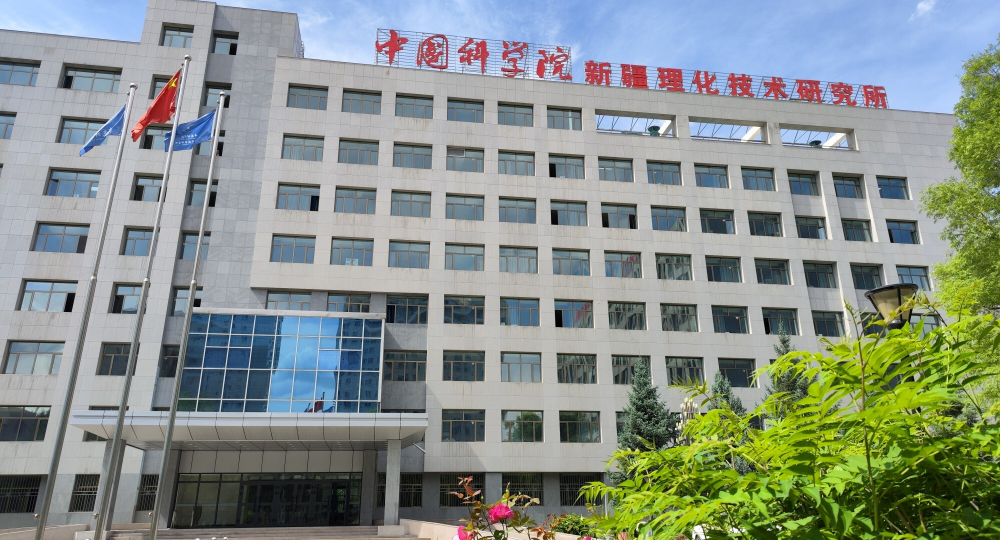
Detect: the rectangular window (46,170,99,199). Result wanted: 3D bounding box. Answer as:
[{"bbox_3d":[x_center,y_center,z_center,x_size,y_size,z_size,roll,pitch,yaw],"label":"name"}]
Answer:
[{"bbox_3d":[-26.459,-5.276,43.183,2.887,1.893,0.200,3,-21,-9],"label":"rectangular window"}]

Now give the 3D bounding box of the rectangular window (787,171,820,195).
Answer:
[{"bbox_3d":[22.753,-6.507,51.856,2.500,1.850,0.200,3,-20,-9],"label":"rectangular window"}]

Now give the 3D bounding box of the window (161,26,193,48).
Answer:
[{"bbox_3d":[-22.053,-15.862,47.611,2.050,1.870,0.200,3,-20,-9],"label":"window"}]

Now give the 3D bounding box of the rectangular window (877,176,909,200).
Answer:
[{"bbox_3d":[29.815,-6.127,52.887,2.515,1.806,0.200,3,-20,-9],"label":"rectangular window"}]

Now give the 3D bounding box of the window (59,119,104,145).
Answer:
[{"bbox_3d":[-27.219,-8.984,45.638,3.106,1.934,0.250,3,-20,-9],"label":"window"}]

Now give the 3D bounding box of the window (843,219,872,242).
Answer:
[{"bbox_3d":[26.381,-2.915,51.161,2.500,1.850,0.200,3,-20,-9],"label":"window"}]

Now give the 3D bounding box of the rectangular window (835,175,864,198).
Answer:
[{"bbox_3d":[27.444,-6.422,54.967,2.724,1.993,0.250,3,-20,-9],"label":"rectangular window"}]

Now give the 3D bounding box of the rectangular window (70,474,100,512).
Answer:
[{"bbox_3d":[-21.869,12.094,37.505,2.000,1.900,0.200,3,-20,-9],"label":"rectangular window"}]

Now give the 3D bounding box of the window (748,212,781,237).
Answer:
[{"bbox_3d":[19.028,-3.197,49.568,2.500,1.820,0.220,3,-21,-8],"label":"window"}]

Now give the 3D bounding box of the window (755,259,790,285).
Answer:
[{"bbox_3d":[20.004,0.223,50.924,2.724,1.993,0.250,3,-20,-9],"label":"window"}]

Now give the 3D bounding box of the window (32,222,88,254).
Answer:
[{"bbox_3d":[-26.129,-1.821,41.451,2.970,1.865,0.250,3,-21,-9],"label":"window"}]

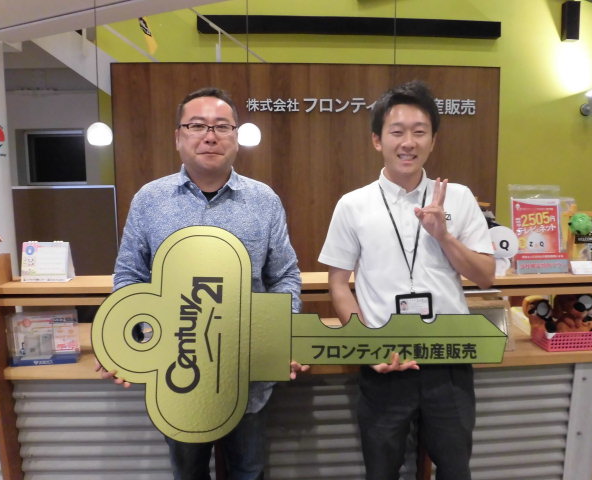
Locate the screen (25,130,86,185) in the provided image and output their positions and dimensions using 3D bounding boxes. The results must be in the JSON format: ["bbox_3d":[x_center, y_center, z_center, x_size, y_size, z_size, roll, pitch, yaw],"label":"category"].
[{"bbox_3d":[-2.488,-0.855,4.600,0.630,0.550,0.070,0,4,-5],"label":"screen"}]

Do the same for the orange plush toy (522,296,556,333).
[{"bbox_3d":[1.026,0.322,1.870,0.135,0.160,0.120,1,5,11],"label":"orange plush toy"}]

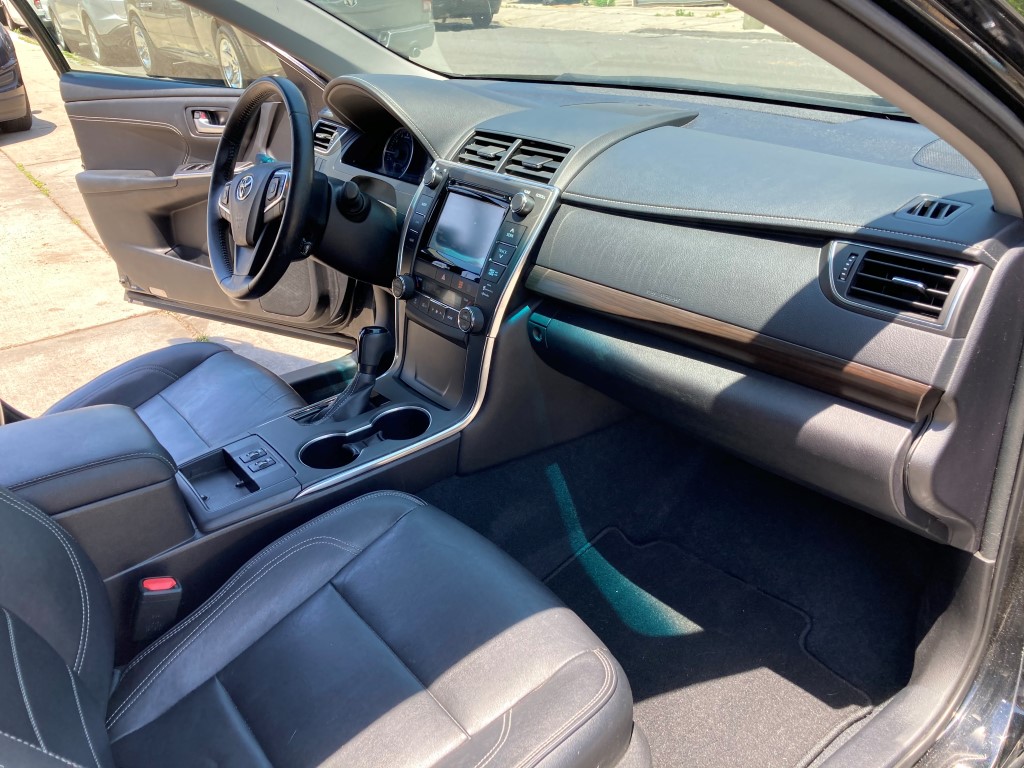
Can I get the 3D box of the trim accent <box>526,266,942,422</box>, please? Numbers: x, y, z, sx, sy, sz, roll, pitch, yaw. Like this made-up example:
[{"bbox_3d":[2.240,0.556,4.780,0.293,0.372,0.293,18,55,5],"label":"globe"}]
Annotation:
[{"bbox_3d":[0.210,-0.064,0.980,0.040,0.039,0.562,-6,22,-42],"label":"trim accent"}]

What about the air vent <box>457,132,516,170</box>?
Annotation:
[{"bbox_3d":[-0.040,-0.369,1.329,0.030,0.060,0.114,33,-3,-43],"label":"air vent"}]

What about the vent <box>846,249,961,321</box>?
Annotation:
[{"bbox_3d":[0.390,-0.097,0.825,0.030,0.053,0.100,17,8,-43],"label":"vent"}]

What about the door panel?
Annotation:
[{"bbox_3d":[-0.864,-0.482,2.295,1.010,0.670,0.120,12,30,27],"label":"door panel"}]

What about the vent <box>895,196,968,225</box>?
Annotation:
[{"bbox_3d":[0.429,-0.177,0.846,0.075,0.018,0.065,-24,33,-37],"label":"vent"}]

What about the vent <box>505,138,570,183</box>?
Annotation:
[{"bbox_3d":[0.035,-0.328,1.238,0.030,0.060,0.114,33,-3,-43],"label":"vent"}]

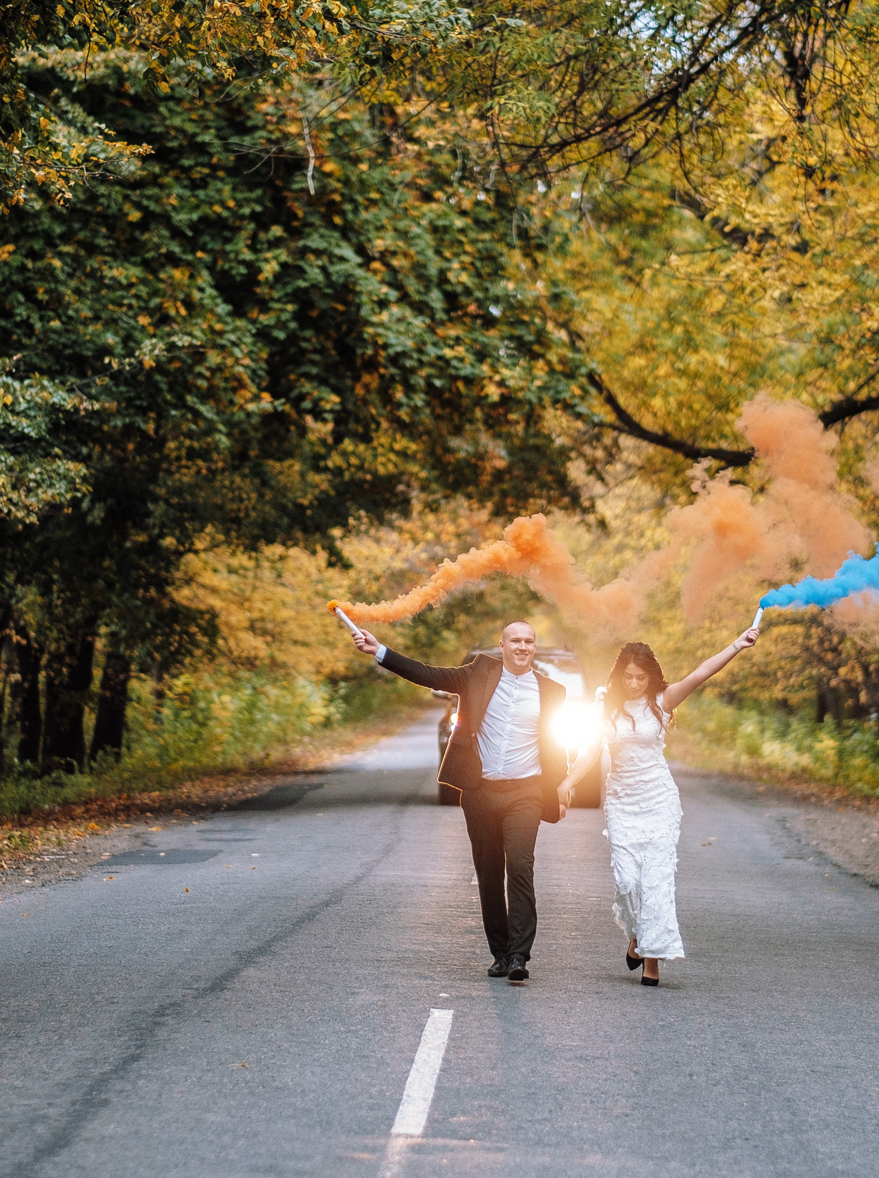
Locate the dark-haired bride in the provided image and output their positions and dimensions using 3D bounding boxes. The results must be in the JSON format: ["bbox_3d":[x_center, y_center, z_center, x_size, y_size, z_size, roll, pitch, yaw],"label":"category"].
[{"bbox_3d":[1.079,1.064,20.200,0.988,1.771,0.500,0,-1,2],"label":"dark-haired bride"}]

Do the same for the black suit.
[{"bbox_3d":[0.164,1.065,20.400,0.922,1.549,0.430,0,-1,2],"label":"black suit"}]

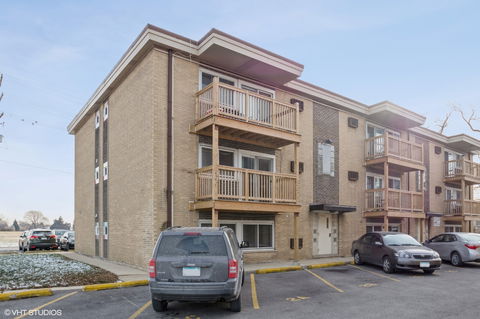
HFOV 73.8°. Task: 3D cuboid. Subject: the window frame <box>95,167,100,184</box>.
[{"bbox_3d":[-7.582,0.879,17.027,0.120,0.920,0.880,8,-14,-36],"label":"window frame"}]

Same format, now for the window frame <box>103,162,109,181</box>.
[{"bbox_3d":[-6.194,0.556,14.800,0.100,0.820,0.680,6,-10,-37],"label":"window frame"}]

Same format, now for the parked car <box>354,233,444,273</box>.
[{"bbox_3d":[6.030,3.620,12.950,1.720,1.470,4.500,0,-11,-2],"label":"parked car"}]

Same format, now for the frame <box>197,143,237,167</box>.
[{"bbox_3d":[-0.748,0.127,12.195,1.750,1.200,0.120,8,-14,-36],"label":"frame"}]

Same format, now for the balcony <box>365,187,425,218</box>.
[{"bbox_3d":[8.832,2.522,18.353,3.950,1.429,1.380,6,-10,-36],"label":"balcony"}]

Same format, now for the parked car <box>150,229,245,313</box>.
[{"bbox_3d":[-0.800,2.474,7.850,1.760,1.670,4.400,0,-11,2],"label":"parked car"}]

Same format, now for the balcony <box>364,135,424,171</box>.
[{"bbox_3d":[8.832,-0.314,18.353,3.950,1.450,1.380,6,-10,-36],"label":"balcony"}]

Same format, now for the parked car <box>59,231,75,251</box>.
[{"bbox_3d":[-12.730,6.171,24.900,1.800,1.470,4.500,6,-10,-36],"label":"parked car"}]

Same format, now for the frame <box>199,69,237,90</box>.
[{"bbox_3d":[-0.776,-2.620,12.010,1.743,1.200,0.120,6,-10,-36],"label":"frame"}]

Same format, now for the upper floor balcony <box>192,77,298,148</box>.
[{"bbox_3d":[0.465,-1.597,12.479,4.250,1.600,1.400,8,-14,-36],"label":"upper floor balcony"}]

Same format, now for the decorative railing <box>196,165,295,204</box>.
[{"bbox_3d":[0.356,1.170,12.219,3.950,1.150,1.300,8,-14,-36],"label":"decorative railing"}]

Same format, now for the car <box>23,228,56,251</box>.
[{"bbox_3d":[-15.500,6.060,24.600,1.850,1.670,4.600,9,-14,-39],"label":"car"}]

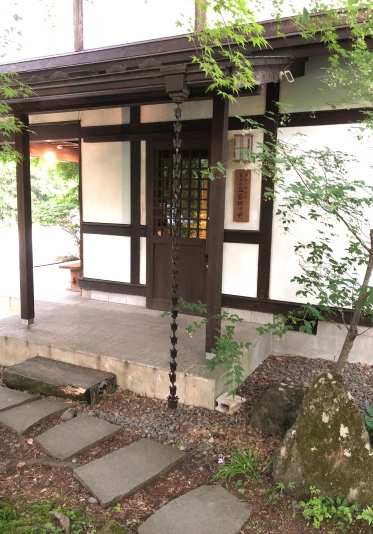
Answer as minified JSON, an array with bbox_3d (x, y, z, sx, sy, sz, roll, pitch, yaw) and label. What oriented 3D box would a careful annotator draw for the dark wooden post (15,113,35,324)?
[{"bbox_3d":[-1.853,-0.529,4.967,0.110,2.370,0.110,5,9,27],"label":"dark wooden post"}]

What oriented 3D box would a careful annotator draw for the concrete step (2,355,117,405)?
[{"bbox_3d":[-1.142,1.017,3.913,0.960,0.140,0.400,5,9,27],"label":"concrete step"}]

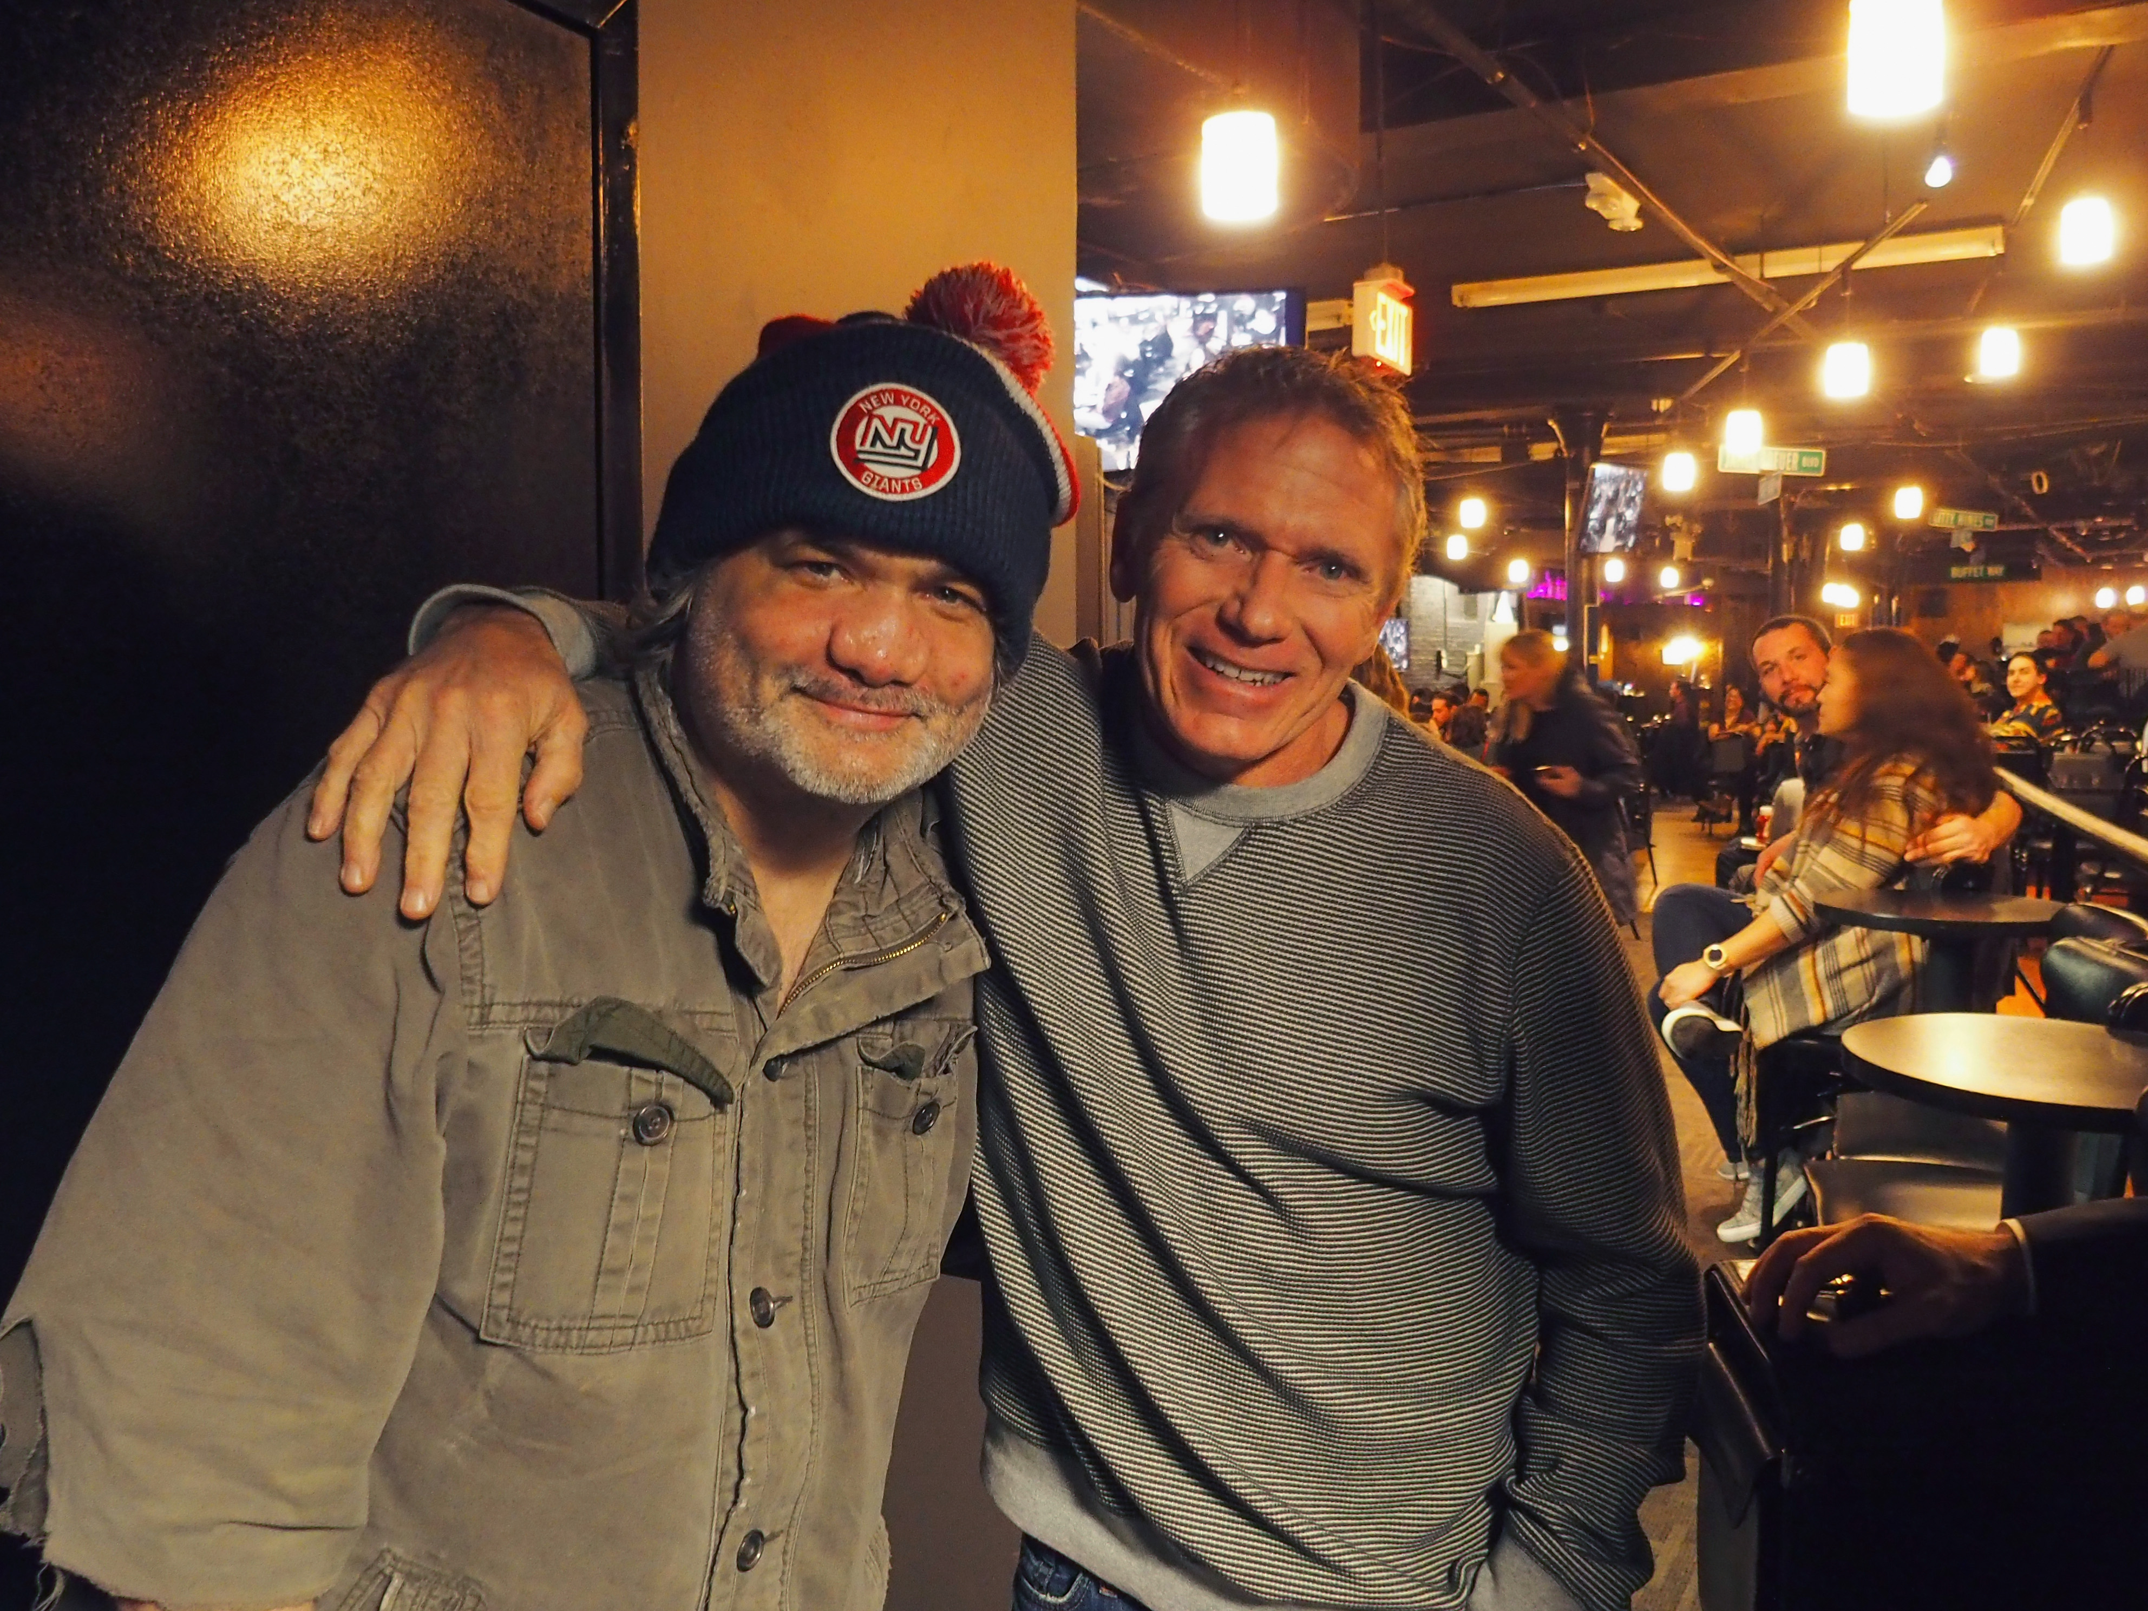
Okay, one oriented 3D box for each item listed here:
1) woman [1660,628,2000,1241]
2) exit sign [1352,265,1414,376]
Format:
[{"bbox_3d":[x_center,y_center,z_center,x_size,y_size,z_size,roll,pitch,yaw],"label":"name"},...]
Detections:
[{"bbox_3d":[1.720,0.267,3.980,0.740,1.320,0.540,2,7,17],"label":"woman"},{"bbox_3d":[0.811,-1.270,4.550,0.085,0.235,0.305,4,7,30],"label":"exit sign"}]

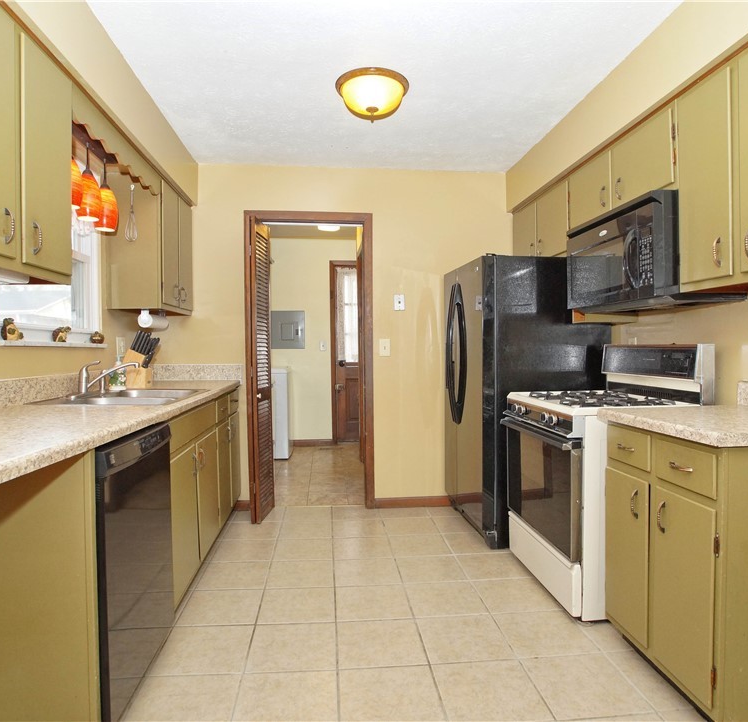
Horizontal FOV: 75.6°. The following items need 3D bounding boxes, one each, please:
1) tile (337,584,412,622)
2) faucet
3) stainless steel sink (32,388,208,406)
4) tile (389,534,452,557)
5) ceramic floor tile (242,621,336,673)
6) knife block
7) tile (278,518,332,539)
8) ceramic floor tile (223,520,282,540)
[{"bbox_3d":[-0.006,1.094,2.187,0.328,0.010,0.303,0,1,-5],"label":"tile"},{"bbox_3d":[-1.306,0.088,2.390,0.265,0.165,0.060,0,1,-6],"label":"faucet"},{"bbox_3d":[-1.167,0.264,2.346,0.540,0.182,0.770,0,1,-6],"label":"stainless steel sink"},{"bbox_3d":[0.277,1.095,2.853,0.333,0.010,0.305,0,1,-6],"label":"tile"},{"bbox_3d":[-0.313,1.125,1.899,0.328,0.010,0.312,1,1,-6],"label":"ceramic floor tile"},{"bbox_3d":[-1.438,0.048,2.932,0.150,0.240,0.115,0,1,-6],"label":"knife block"},{"bbox_3d":[-0.437,1.097,3.122,0.328,0.010,0.312,1,1,-6],"label":"tile"},{"bbox_3d":[-0.775,1.093,3.088,0.328,0.010,0.312,1,1,-6],"label":"ceramic floor tile"}]

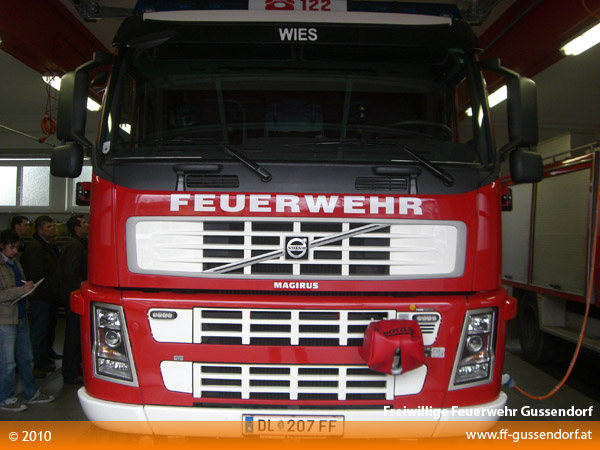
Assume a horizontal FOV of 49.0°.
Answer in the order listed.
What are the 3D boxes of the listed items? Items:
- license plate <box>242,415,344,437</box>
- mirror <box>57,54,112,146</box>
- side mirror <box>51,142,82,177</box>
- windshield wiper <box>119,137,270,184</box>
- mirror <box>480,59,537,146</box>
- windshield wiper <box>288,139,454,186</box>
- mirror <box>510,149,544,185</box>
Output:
[{"bbox_3d":[-0.033,1.044,3.430,0.525,0.117,0.020,1,13,0],"label":"license plate"},{"bbox_3d":[-1.262,-0.727,3.870,0.280,0.550,0.220,1,0,15],"label":"mirror"},{"bbox_3d":[-1.364,-0.381,3.850,0.170,0.200,0.140,1,0,20],"label":"side mirror"},{"bbox_3d":[-0.567,-0.358,3.600,0.840,0.240,0.100,1,-15,6],"label":"windshield wiper"},{"bbox_3d":[1.227,-0.704,3.870,0.290,0.510,0.220,1,0,-15],"label":"mirror"},{"bbox_3d":[0.381,-0.337,3.570,0.900,0.240,0.100,1,-15,-3],"label":"windshield wiper"},{"bbox_3d":[1.323,-0.340,3.850,0.170,0.205,0.140,1,0,-20],"label":"mirror"}]

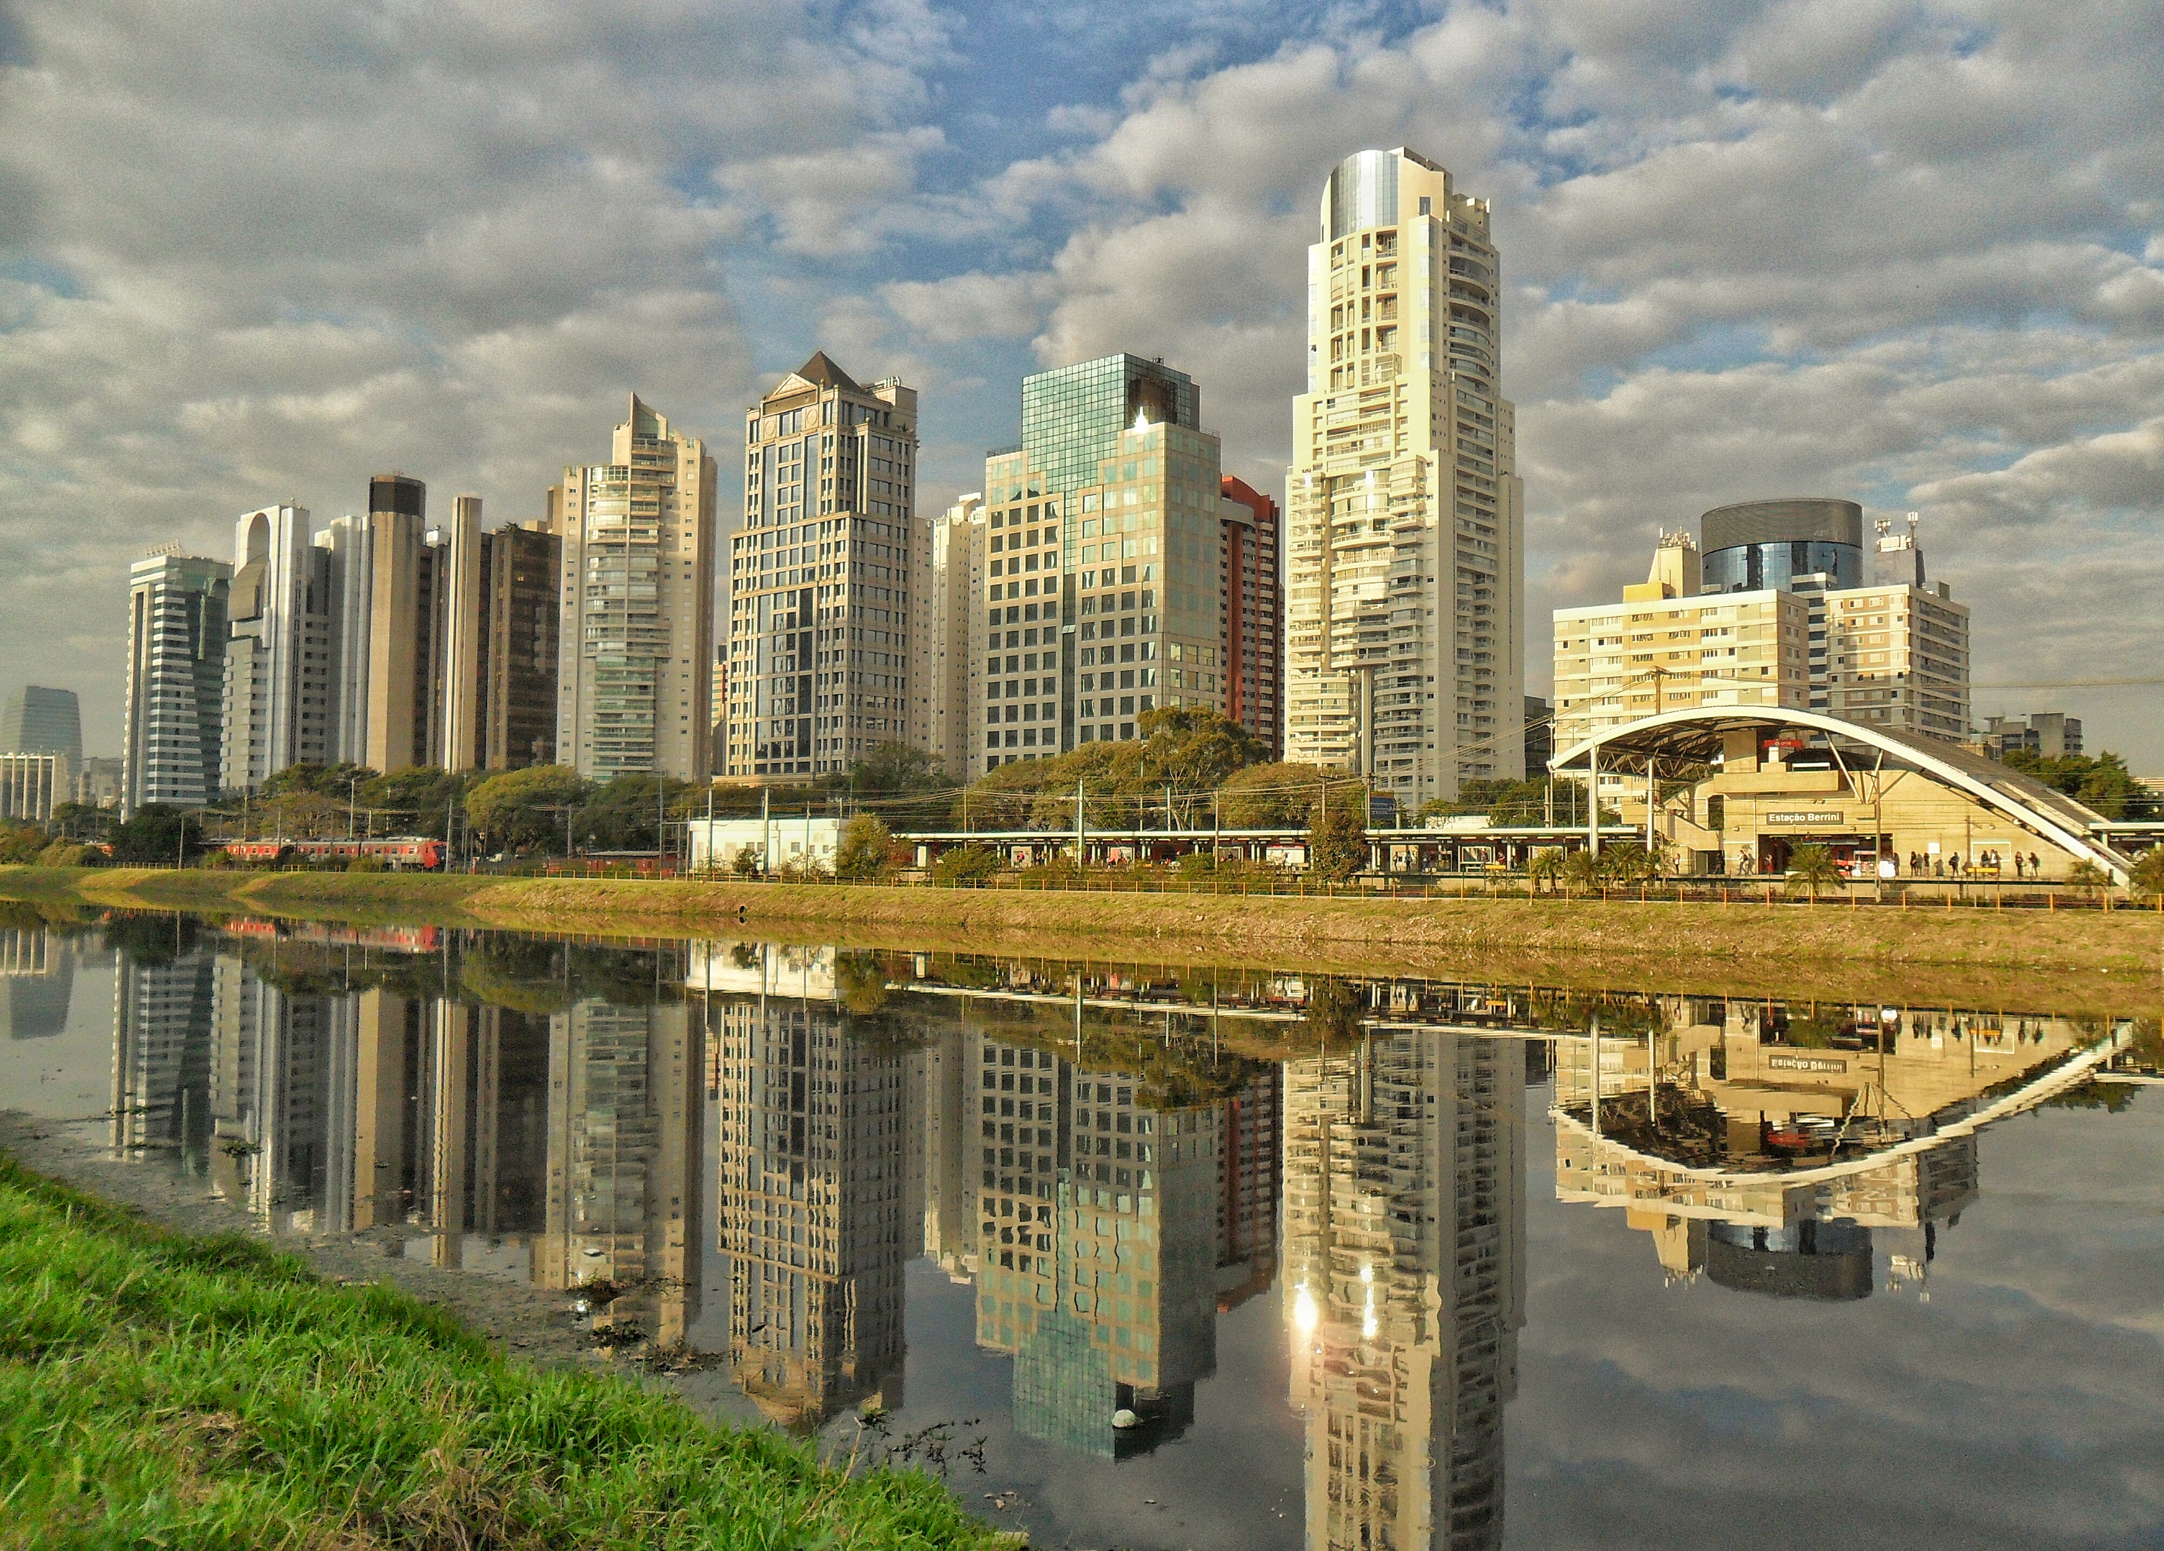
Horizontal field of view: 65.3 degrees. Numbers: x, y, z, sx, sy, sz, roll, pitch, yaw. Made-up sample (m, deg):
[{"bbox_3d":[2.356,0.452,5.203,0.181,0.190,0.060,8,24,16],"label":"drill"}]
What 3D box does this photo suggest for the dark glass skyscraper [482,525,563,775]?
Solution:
[{"bbox_3d":[-121.850,-17.571,370.313,14.500,73.500,16.000,-2,-4,40],"label":"dark glass skyscraper"}]

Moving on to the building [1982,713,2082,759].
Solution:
[{"bbox_3d":[304.953,6.642,536.489,24.000,49.500,25.000,-2,-4,40],"label":"building"}]

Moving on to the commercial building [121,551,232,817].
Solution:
[{"bbox_3d":[-239.356,-17.445,452.359,22.500,79.500,21.000,-2,-4,40],"label":"commercial building"}]

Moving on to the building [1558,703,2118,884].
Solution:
[{"bbox_3d":[57.134,1.666,124.490,37.500,12.500,21.000,-2,-4,40],"label":"building"}]

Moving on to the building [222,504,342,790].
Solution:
[{"bbox_3d":[-191.820,-21.280,408.018,22.500,83.500,18.500,-2,-4,40],"label":"building"}]

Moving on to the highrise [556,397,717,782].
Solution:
[{"bbox_3d":[-96.450,-32.500,369.870,27.950,101.210,27.000,1,-3,-3],"label":"highrise"}]

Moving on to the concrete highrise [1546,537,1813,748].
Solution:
[{"bbox_3d":[87.370,-10.810,246.570,32.710,47.780,12.680,-2,-4,41],"label":"concrete highrise"}]

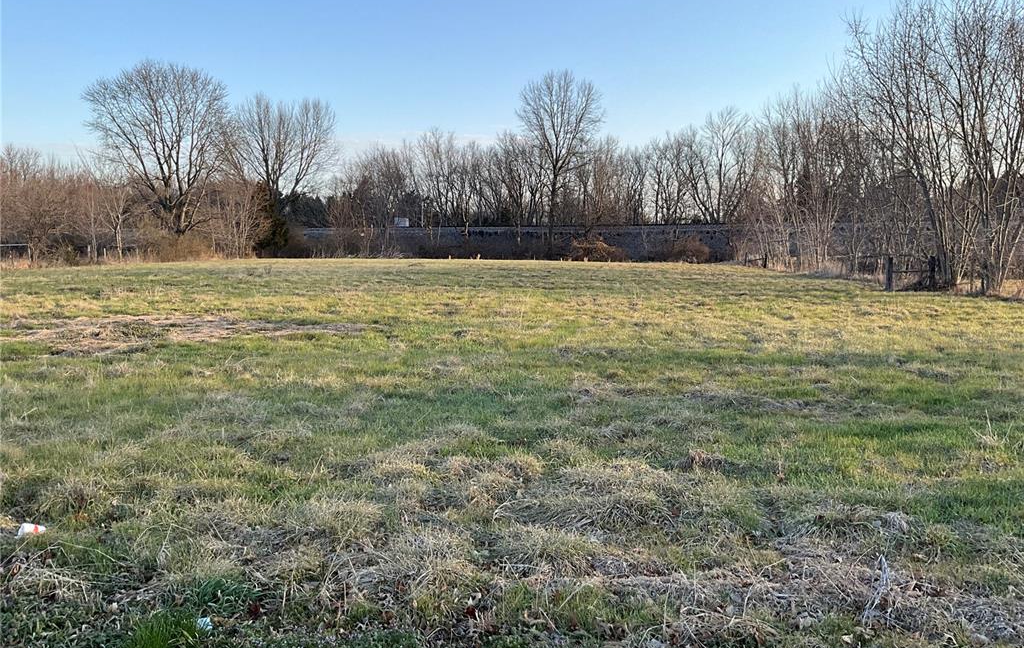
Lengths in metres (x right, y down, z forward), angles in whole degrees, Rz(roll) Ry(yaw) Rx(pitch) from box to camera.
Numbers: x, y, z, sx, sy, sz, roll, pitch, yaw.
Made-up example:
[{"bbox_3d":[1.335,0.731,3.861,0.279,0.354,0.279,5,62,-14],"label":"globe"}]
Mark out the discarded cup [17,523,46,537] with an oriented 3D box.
[{"bbox_3d":[-2.440,1.052,4.352,0.132,0.085,0.085,6,7,14],"label":"discarded cup"}]

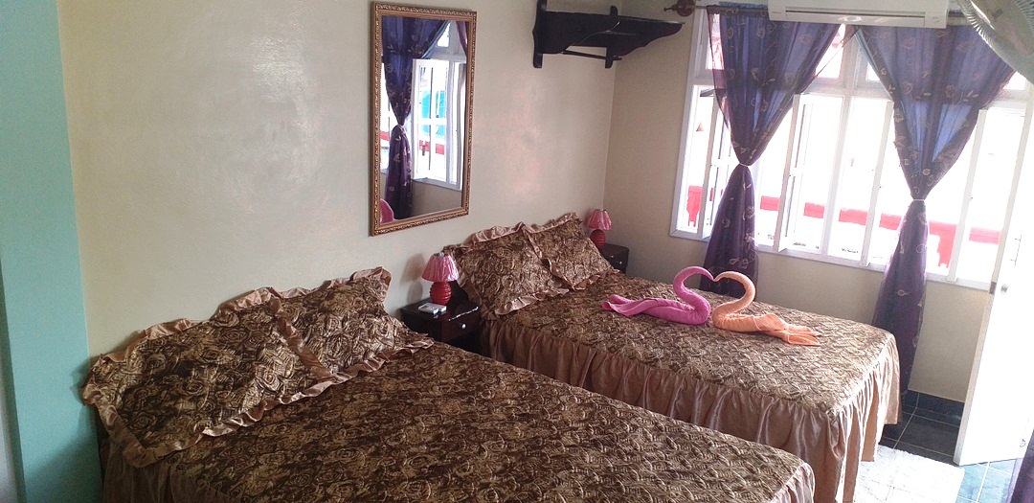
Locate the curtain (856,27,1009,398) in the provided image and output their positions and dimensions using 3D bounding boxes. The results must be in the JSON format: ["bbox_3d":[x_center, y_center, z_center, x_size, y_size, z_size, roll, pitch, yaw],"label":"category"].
[{"bbox_3d":[2.126,-0.195,3.861,0.927,2.097,0.130,14,18,35],"label":"curtain"}]

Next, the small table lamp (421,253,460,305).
[{"bbox_3d":[-0.389,0.148,3.728,0.189,0.266,0.189,3,15,-1],"label":"small table lamp"}]

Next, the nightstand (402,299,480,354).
[{"bbox_3d":[-0.405,0.564,3.762,0.283,0.554,0.337,14,18,35],"label":"nightstand"}]

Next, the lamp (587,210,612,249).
[{"bbox_3d":[0.574,-0.150,4.968,0.176,0.265,0.176,3,15,-1],"label":"lamp"}]

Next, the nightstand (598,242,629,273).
[{"bbox_3d":[0.568,0.273,5.011,0.261,0.576,0.333,14,18,35],"label":"nightstand"}]

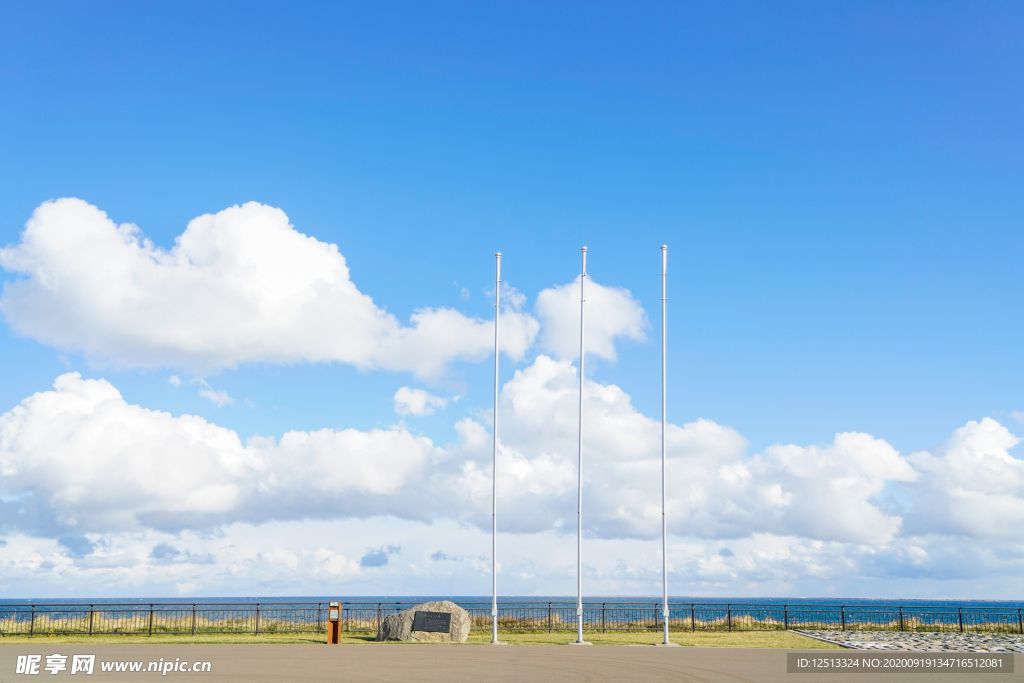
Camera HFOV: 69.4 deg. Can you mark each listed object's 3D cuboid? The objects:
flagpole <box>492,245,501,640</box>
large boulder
[{"bbox_3d":[-0.502,2.873,23.655,0.180,12.585,0.180,0,-19,0],"label":"flagpole"},{"bbox_3d":[-2.738,8.612,22.788,2.907,1.147,1.500,0,-19,0],"label":"large boulder"}]

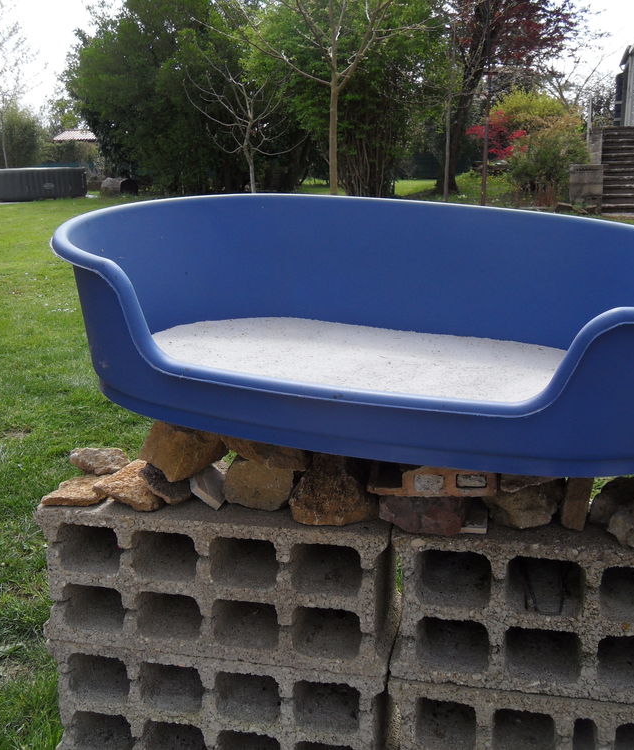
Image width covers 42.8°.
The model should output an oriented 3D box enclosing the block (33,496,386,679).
[{"bbox_3d":[-0.133,0.278,1.218,0.497,0.203,0.200,3,14,9],"label":"block"}]

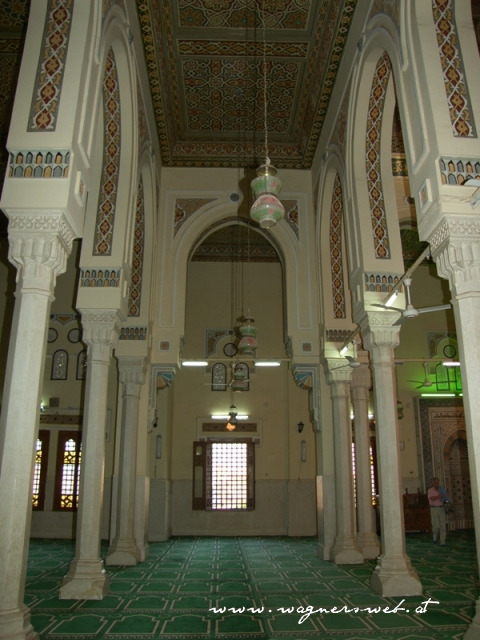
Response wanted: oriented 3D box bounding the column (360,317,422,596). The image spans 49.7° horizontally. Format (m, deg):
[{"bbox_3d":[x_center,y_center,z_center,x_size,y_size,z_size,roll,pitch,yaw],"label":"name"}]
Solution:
[{"bbox_3d":[2.314,2.020,8.229,0.620,4.141,0.620,0,-17,-2],"label":"column"}]

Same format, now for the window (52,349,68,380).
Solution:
[{"bbox_3d":[-5.592,1.387,16.040,0.540,0.957,0.100,1,-18,-2],"label":"window"}]

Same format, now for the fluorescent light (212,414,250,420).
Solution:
[{"bbox_3d":[-0.321,3.126,16.600,1.200,0.120,0.100,0,-17,-2],"label":"fluorescent light"}]

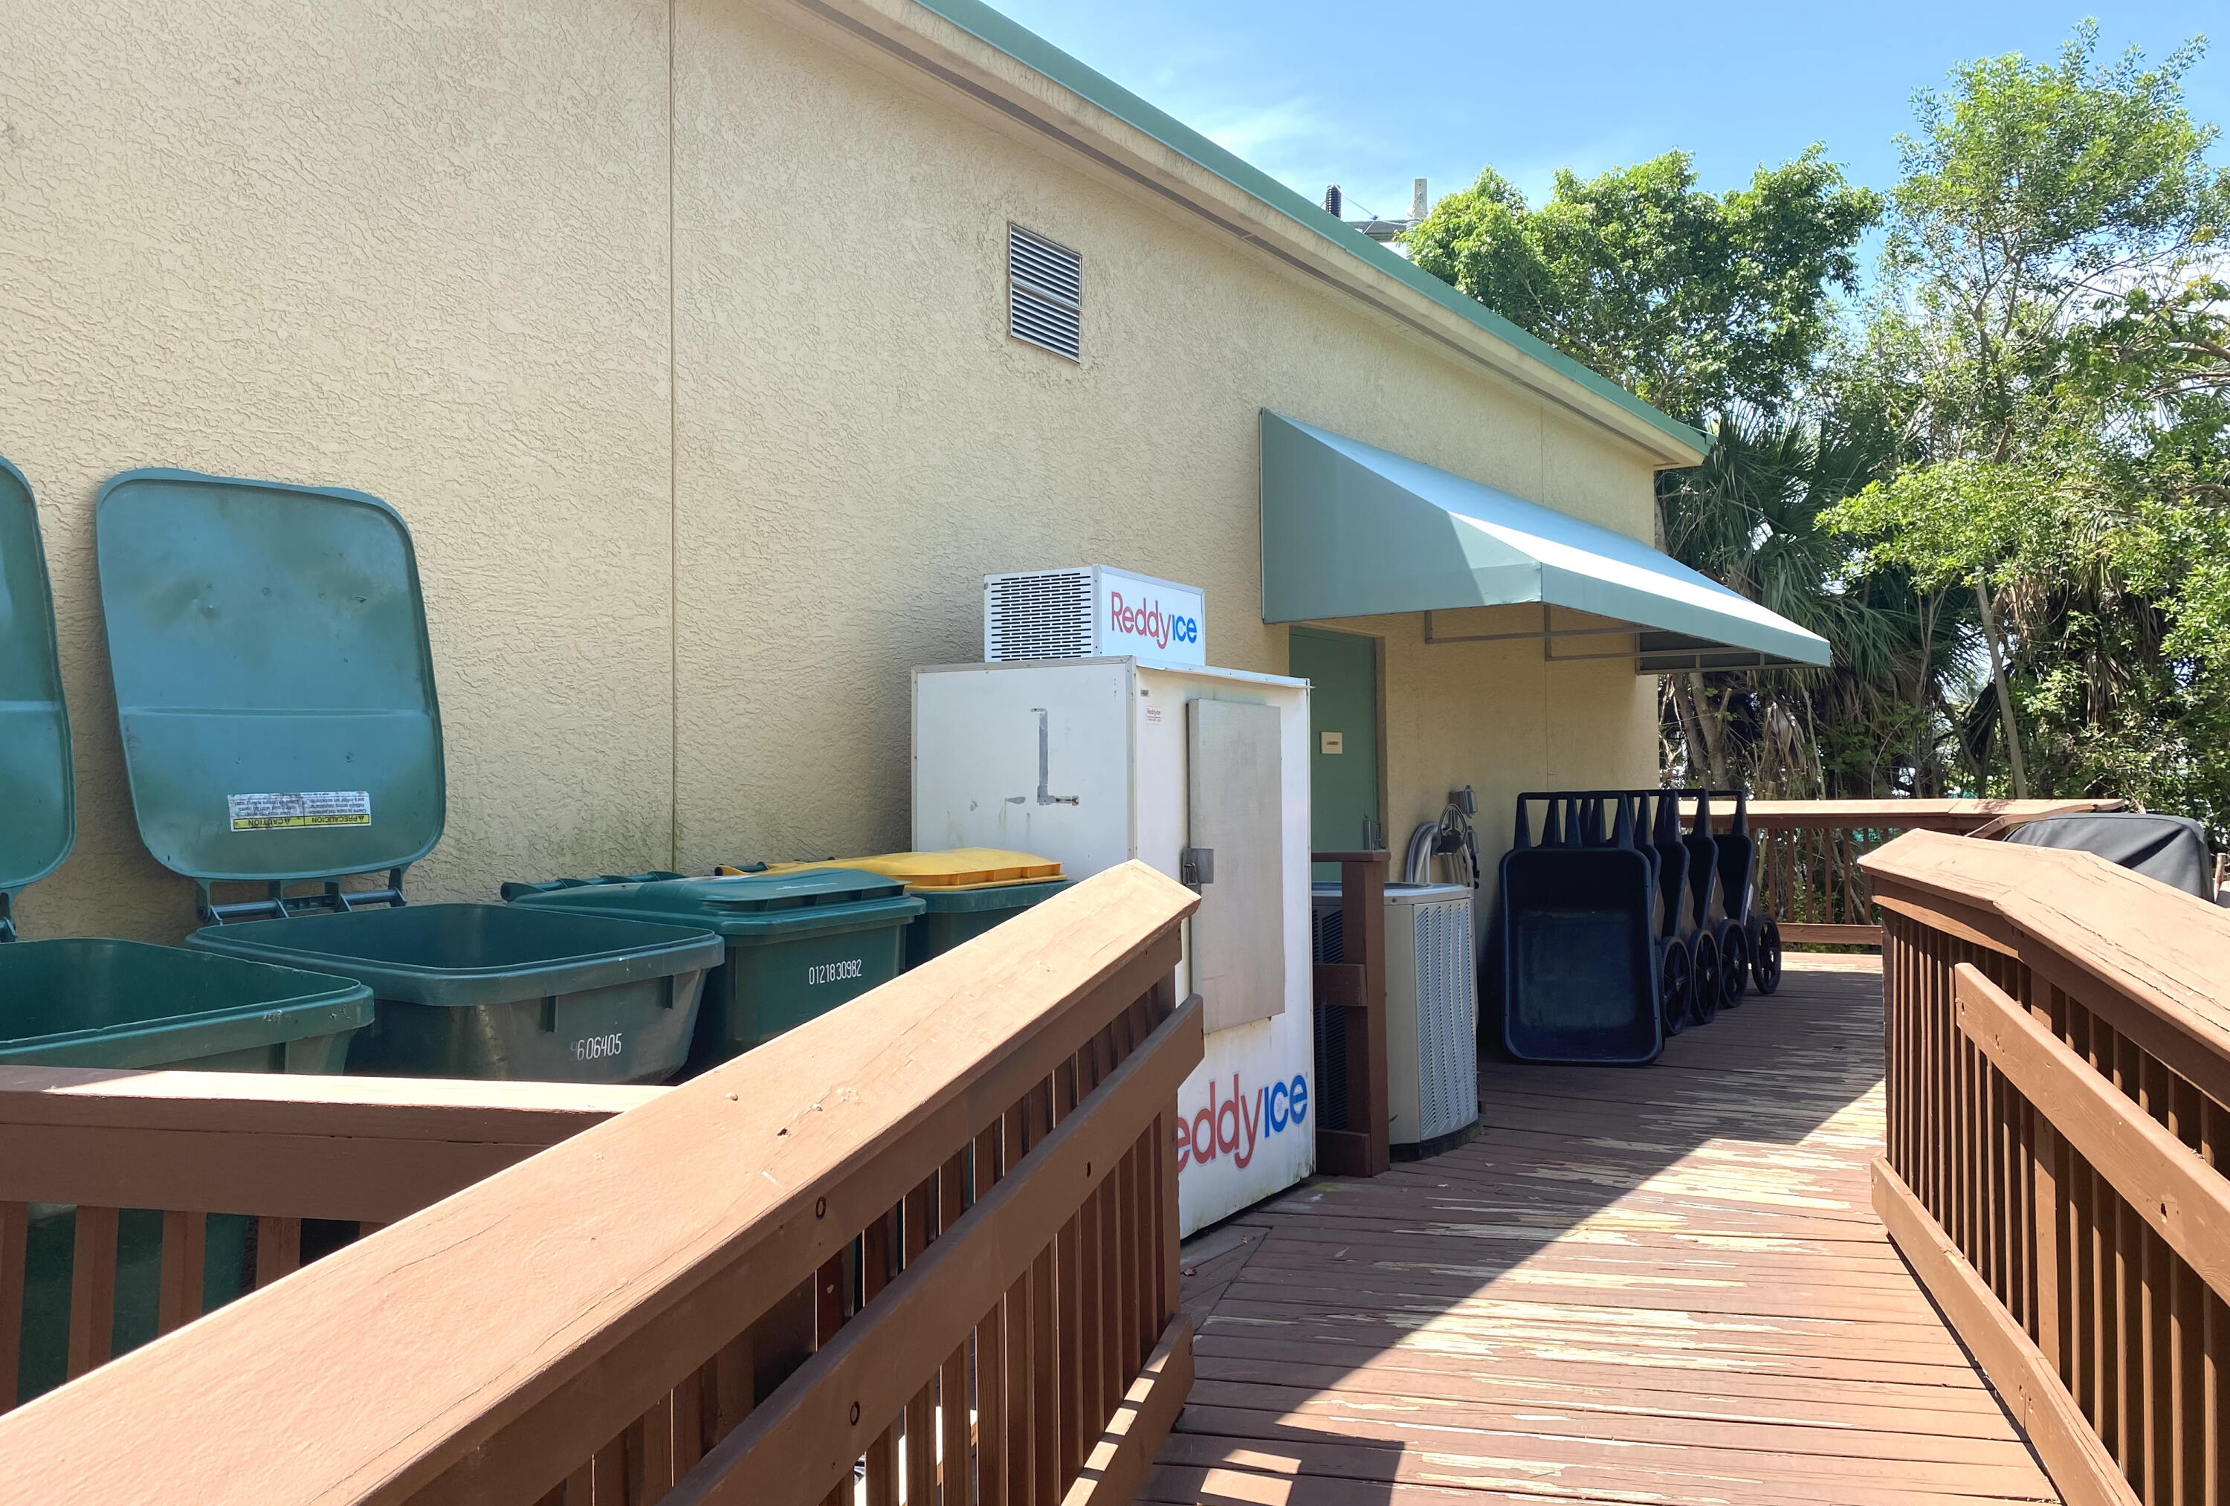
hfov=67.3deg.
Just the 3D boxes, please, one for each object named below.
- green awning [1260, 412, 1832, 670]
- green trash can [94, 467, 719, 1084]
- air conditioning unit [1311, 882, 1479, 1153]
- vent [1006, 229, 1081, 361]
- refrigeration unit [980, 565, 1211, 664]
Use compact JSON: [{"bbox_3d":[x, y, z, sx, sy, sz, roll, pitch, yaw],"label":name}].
[{"bbox_3d":[2.708,-1.038,9.287,1.254,0.935,5.480,-1,-1,34],"label":"green awning"},{"bbox_3d":[-1.418,0.434,3.433,0.890,2.020,0.710,-1,-1,25],"label":"green trash can"},{"bbox_3d":[0.878,0.982,6.409,0.800,0.955,0.800,-1,-1,34],"label":"air conditioning unit"},{"bbox_3d":[-0.252,-1.658,6.067,0.050,0.406,0.435,-1,-1,34],"label":"vent"},{"bbox_3d":[-0.060,-0.408,5.566,0.453,0.320,0.631,-1,-1,34],"label":"refrigeration unit"}]

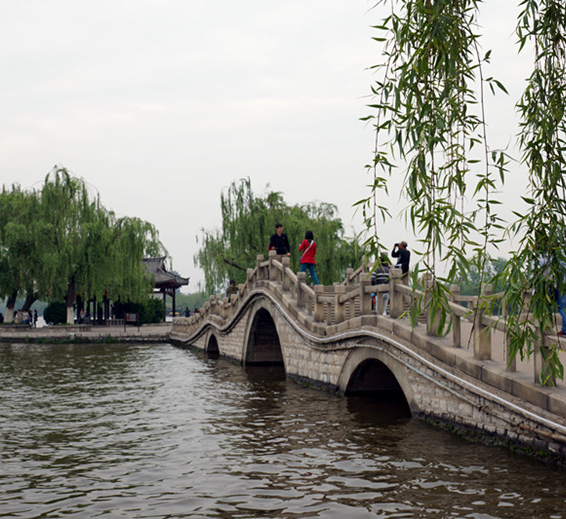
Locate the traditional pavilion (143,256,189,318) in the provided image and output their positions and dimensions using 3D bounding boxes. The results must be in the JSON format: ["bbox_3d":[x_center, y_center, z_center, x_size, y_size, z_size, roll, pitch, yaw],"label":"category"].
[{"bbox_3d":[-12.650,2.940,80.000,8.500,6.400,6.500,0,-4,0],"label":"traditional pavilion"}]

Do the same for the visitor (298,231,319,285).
[{"bbox_3d":[0.740,-0.010,24.600,0.530,1.630,0.420,1,-4,-14],"label":"visitor"}]

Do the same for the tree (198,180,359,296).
[{"bbox_3d":[-0.300,-0.330,56.000,11.000,10.000,10.000,0,-4,0],"label":"tree"}]

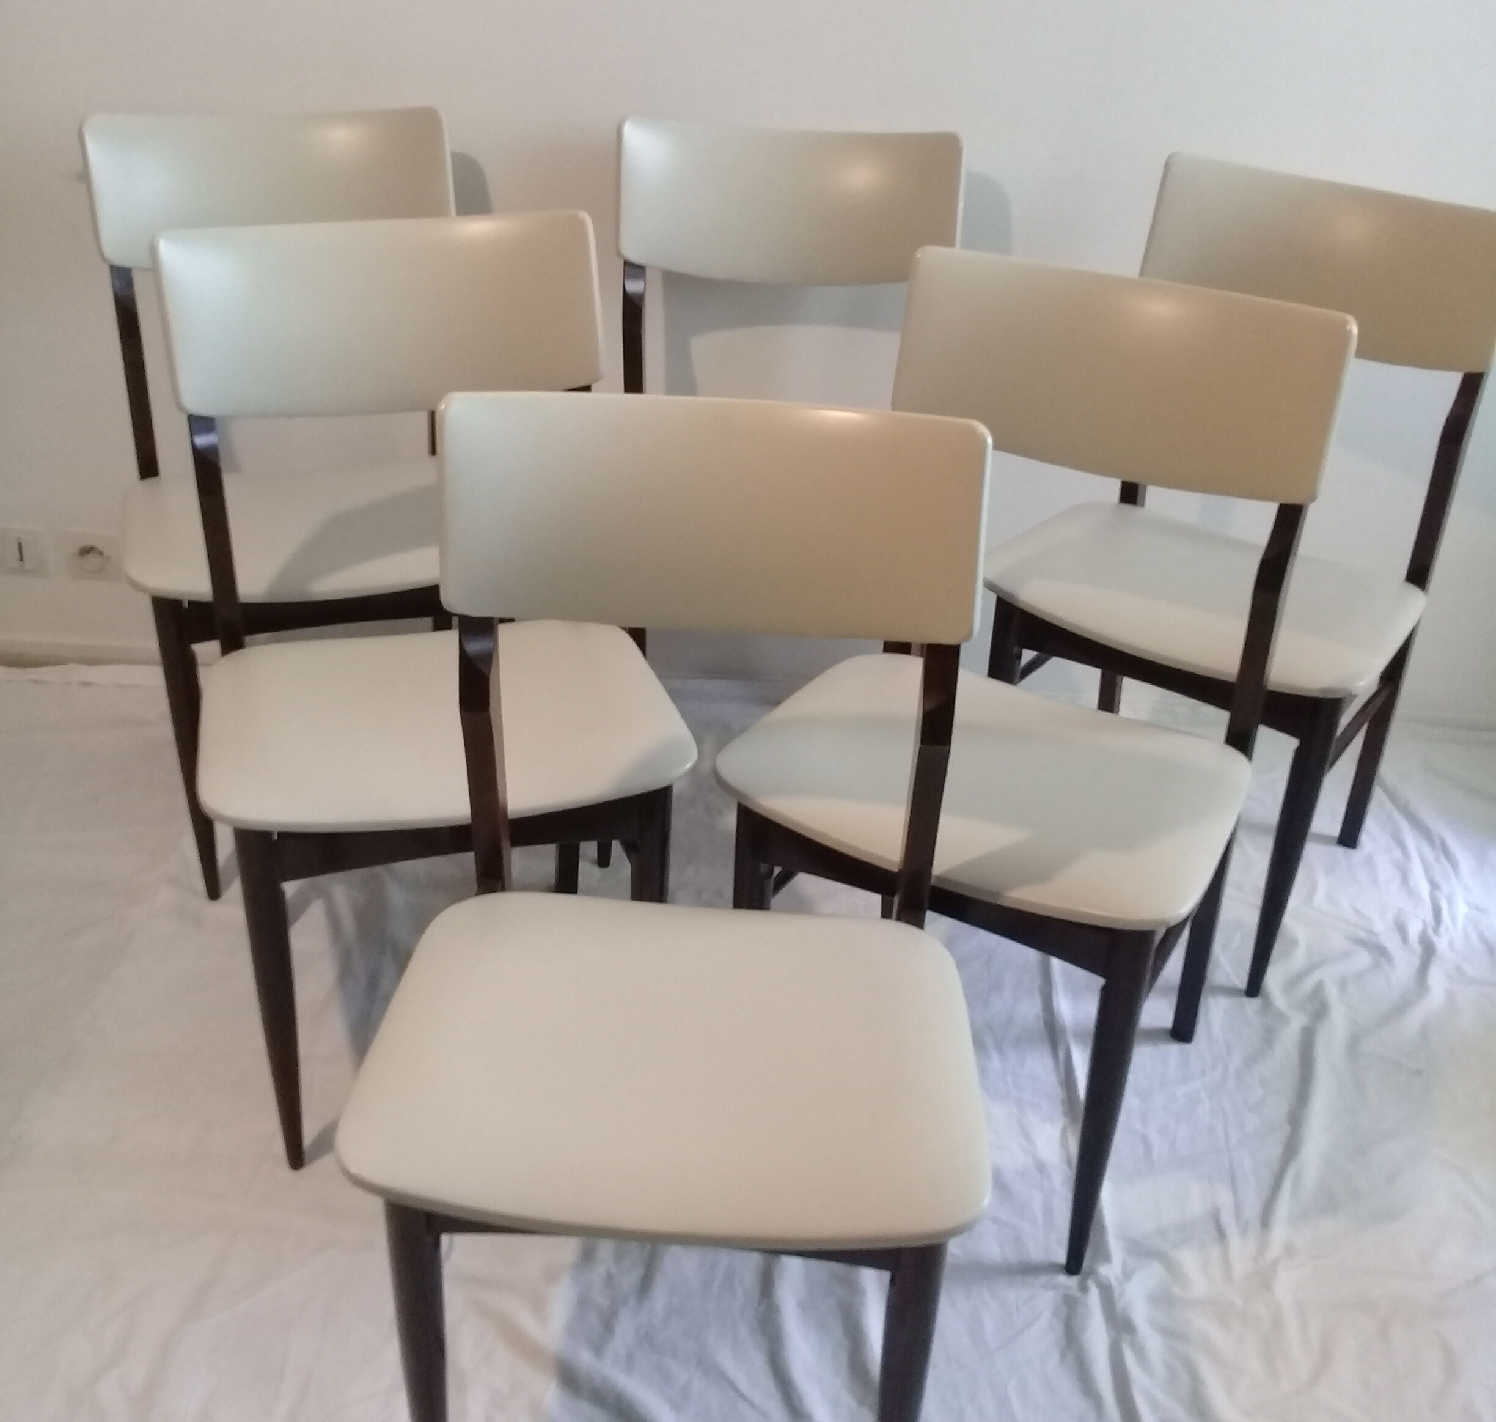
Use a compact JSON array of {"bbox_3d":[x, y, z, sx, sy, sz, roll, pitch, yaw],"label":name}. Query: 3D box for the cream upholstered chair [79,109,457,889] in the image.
[{"bbox_3d":[-0.525,-0.255,2.163,0.440,0.853,0.472,-8,32,-16],"label":"cream upholstered chair"}]

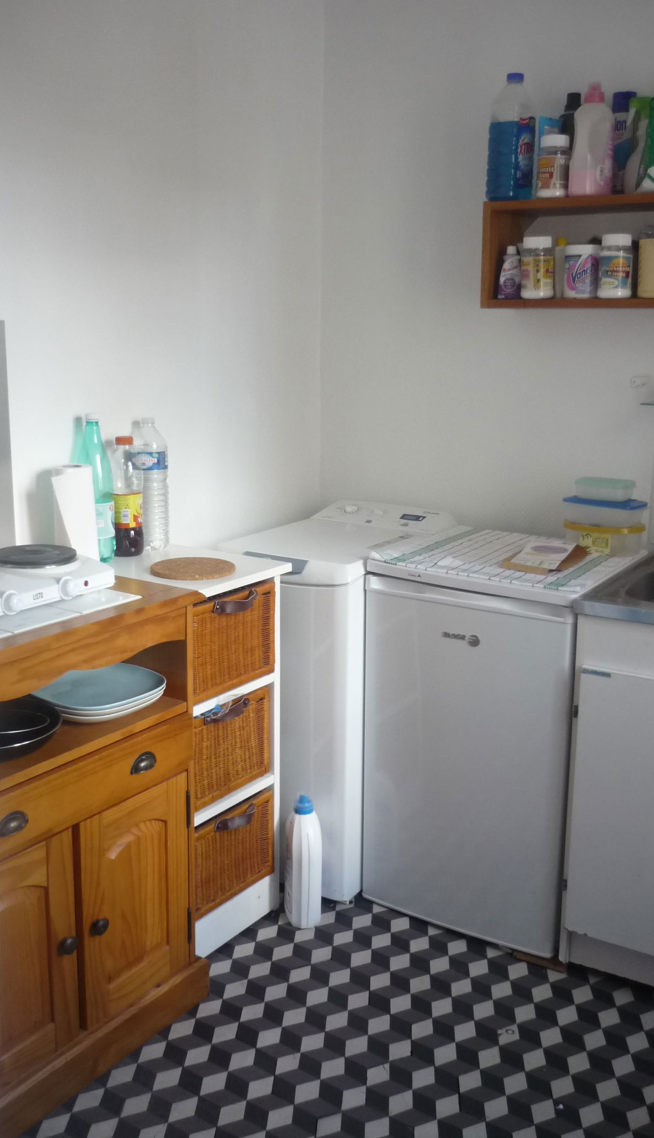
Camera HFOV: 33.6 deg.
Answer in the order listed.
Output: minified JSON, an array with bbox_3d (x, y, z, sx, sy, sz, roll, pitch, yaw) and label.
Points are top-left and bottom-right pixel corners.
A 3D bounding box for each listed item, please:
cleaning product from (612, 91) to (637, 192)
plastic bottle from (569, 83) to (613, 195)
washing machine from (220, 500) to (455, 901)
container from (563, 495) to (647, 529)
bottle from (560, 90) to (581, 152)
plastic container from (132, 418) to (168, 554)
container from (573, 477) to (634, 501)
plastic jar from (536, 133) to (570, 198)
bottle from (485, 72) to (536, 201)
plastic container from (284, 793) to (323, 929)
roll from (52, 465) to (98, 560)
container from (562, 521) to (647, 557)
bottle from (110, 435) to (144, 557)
[{"bbox_3d":[0.668,-0.958,2.459,0.062,0.230,0.060,13,18,43],"label":"cleaning product"},{"bbox_3d":[0.599,-0.968,2.465,0.080,0.247,0.112,8,15,30],"label":"plastic bottle"},{"bbox_3d":[0.044,0.310,2.877,0.396,0.894,0.578,8,15,30],"label":"washing machine"},{"bbox_3d":[0.686,-0.140,2.687,0.189,0.055,0.108,10,16,37],"label":"container"},{"bbox_3d":[0.574,-0.988,2.552,0.070,0.244,0.060,8,15,30],"label":"bottle"},{"bbox_3d":[-0.425,-0.205,2.620,0.083,0.316,0.083,-1,13,-9],"label":"plastic container"},{"bbox_3d":[0.693,-0.196,2.704,0.141,0.046,0.090,10,16,37],"label":"container"},{"bbox_3d":[0.562,-0.991,2.690,0.077,0.152,0.077,1,13,0],"label":"plastic jar"},{"bbox_3d":[0.466,-1.080,2.736,0.097,0.305,0.109,10,16,37],"label":"bottle"},{"bbox_3d":[-0.054,0.679,2.580,0.080,0.309,0.130,-3,14,-13],"label":"plastic container"},{"bbox_3d":[-0.575,-0.127,2.489,0.100,0.218,0.100,-2,13,-13],"label":"roll"},{"bbox_3d":[0.690,-0.080,2.698,0.190,0.069,0.122,10,16,37],"label":"container"},{"bbox_3d":[-0.456,-0.166,2.468,0.074,0.270,0.074,-2,13,-10],"label":"bottle"}]

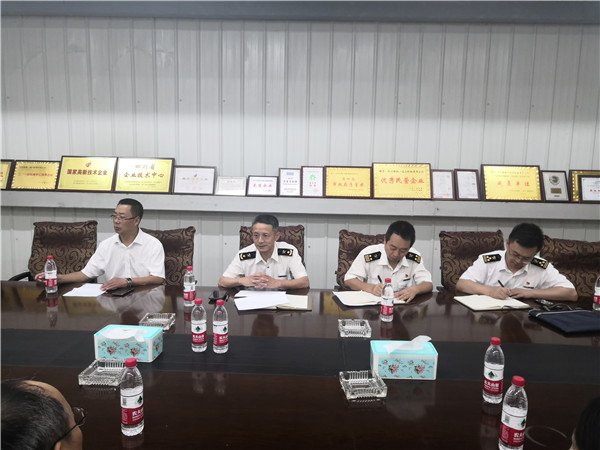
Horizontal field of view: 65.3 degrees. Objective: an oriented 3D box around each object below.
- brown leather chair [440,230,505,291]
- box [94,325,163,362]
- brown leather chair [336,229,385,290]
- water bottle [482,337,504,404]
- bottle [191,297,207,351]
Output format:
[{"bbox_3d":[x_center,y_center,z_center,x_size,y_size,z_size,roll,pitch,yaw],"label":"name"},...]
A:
[{"bbox_3d":[1.361,0.613,3.552,0.600,1.050,0.640,1,7,-1],"label":"brown leather chair"},{"bbox_3d":[-0.710,0.497,1.955,0.242,0.101,0.123,2,6,6],"label":"box"},{"bbox_3d":[0.547,0.603,3.579,0.630,1.080,0.690,2,8,4],"label":"brown leather chair"},{"bbox_3d":[0.672,0.498,1.612,0.066,0.230,0.066,1,6,2],"label":"water bottle"},{"bbox_3d":[-0.437,0.435,2.031,0.066,0.227,0.066,1,7,1],"label":"bottle"}]

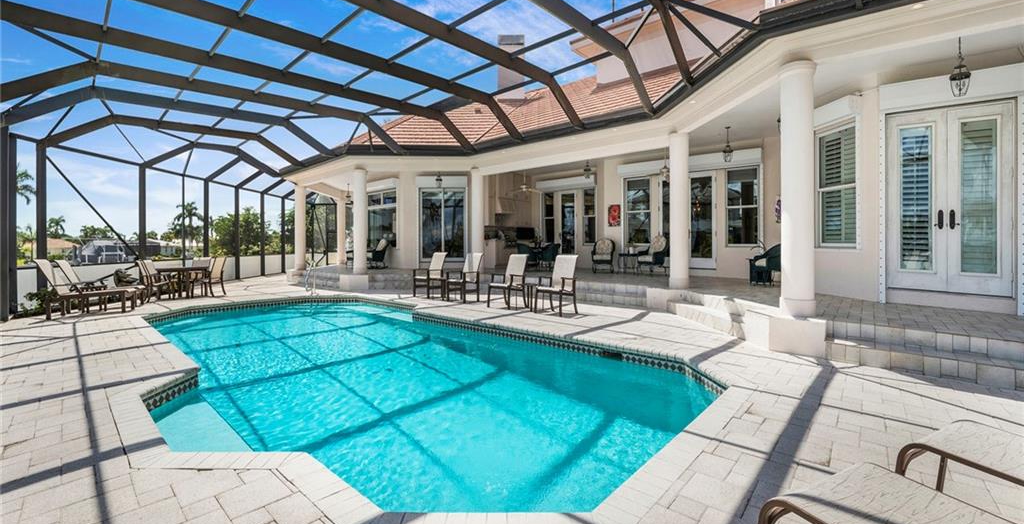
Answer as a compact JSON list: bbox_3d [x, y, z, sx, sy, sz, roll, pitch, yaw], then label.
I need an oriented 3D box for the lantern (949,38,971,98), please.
[{"bbox_3d":[5.020,-2.180,4.470,0.190,0.640,0.190,-1,2,-37],"label":"lantern"}]

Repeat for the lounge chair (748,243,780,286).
[{"bbox_3d":[5.180,-0.020,7.850,0.760,0.950,0.680,0,3,10],"label":"lounge chair"}]

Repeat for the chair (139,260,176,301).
[{"bbox_3d":[-8.330,0.437,9.400,0.650,0.940,0.580,-1,2,-31],"label":"chair"}]

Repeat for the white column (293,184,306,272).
[{"bbox_3d":[-7.170,-1.190,13.500,0.360,2.940,0.360,0,1,0],"label":"white column"}]

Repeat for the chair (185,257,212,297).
[{"bbox_3d":[-7.470,0.343,9.550,0.580,0.930,0.650,0,1,-12],"label":"chair"}]

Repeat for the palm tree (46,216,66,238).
[{"bbox_3d":[-68.700,-3.900,60.000,3.000,6.500,3.000,2,3,41],"label":"palm tree"}]

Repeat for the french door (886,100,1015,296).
[{"bbox_3d":[5.910,-0.830,5.430,1.170,2.460,0.100,1,2,41],"label":"french door"}]

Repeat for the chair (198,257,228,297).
[{"bbox_3d":[-7.570,0.400,10.100,0.640,0.950,0.580,-1,2,-26],"label":"chair"}]

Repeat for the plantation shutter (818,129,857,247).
[{"bbox_3d":[5.220,-1.210,6.380,0.070,1.750,0.650,0,3,-5],"label":"plantation shutter"}]

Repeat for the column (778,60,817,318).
[{"bbox_3d":[3.400,-0.833,4.730,0.370,2.940,0.370,0,1,0],"label":"column"}]

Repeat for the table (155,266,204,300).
[{"bbox_3d":[-8.280,0.520,10.000,1.020,0.720,1.150,-1,2,-30],"label":"table"}]

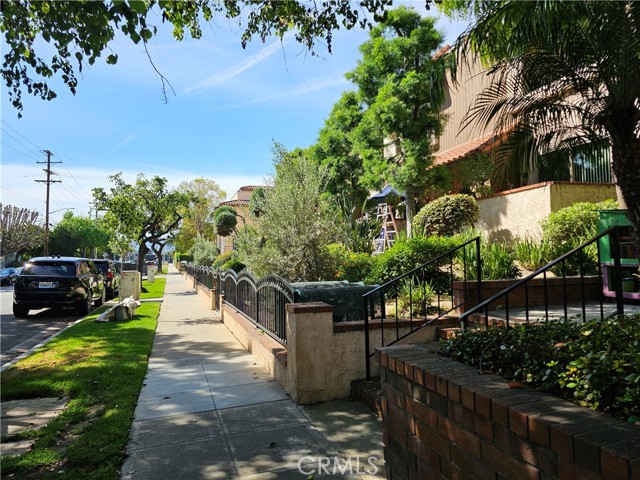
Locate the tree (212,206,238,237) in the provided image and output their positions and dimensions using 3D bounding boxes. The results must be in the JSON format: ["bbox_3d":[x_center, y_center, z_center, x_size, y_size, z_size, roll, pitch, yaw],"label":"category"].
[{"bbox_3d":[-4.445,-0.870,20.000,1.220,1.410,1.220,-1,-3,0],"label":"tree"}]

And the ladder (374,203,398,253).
[{"bbox_3d":[2.143,-0.290,13.700,0.600,1.760,0.950,-3,-4,38],"label":"ladder"}]

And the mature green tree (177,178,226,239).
[{"bbox_3d":[-11.705,-1.729,42.000,4.940,8.690,4.940,-1,-3,0],"label":"mature green tree"}]

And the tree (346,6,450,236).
[{"bbox_3d":[2.363,-3.387,12.800,3.130,7.290,3.130,-1,-3,0],"label":"tree"}]

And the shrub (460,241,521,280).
[{"bbox_3d":[2.606,0.313,6.500,0.920,0.610,0.780,-1,-3,0],"label":"shrub"}]

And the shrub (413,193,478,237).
[{"bbox_3d":[3.154,-0.573,10.600,1.600,1.120,1.520,-1,-3,0],"label":"shrub"}]

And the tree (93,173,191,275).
[{"bbox_3d":[-9.000,-0.531,21.500,5.010,5.760,4.760,-1,-3,0],"label":"tree"}]

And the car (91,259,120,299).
[{"bbox_3d":[-10.490,1.777,20.242,1.860,1.690,4.600,1,-3,-19],"label":"car"}]

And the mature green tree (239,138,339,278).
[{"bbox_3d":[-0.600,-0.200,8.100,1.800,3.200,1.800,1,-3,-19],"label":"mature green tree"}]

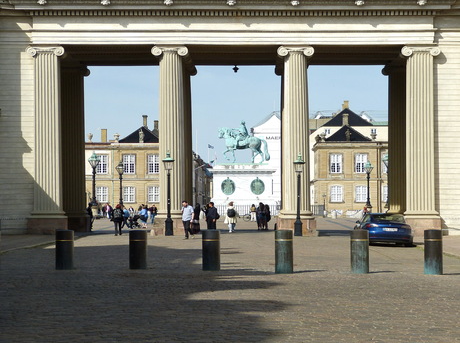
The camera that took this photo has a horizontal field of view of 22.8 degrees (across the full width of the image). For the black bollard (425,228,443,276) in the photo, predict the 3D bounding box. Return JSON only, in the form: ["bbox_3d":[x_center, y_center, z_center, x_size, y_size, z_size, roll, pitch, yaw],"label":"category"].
[{"bbox_3d":[4.703,1.862,26.400,0.420,1.016,0.420,0,-2,1],"label":"black bollard"}]

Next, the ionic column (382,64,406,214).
[{"bbox_3d":[10.357,-1.612,69.500,1.950,9.600,1.950,0,-2,1],"label":"ionic column"}]

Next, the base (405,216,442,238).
[{"bbox_3d":[9.882,2.806,58.300,1.852,1.047,1.800,0,-2,1],"label":"base"}]

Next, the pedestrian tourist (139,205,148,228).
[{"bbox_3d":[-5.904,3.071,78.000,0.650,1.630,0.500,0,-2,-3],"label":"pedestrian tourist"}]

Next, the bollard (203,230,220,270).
[{"bbox_3d":[-0.434,1.853,26.800,0.420,0.938,0.420,0,-2,1],"label":"bollard"}]

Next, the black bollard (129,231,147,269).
[{"bbox_3d":[-2.218,1.910,27.700,0.430,0.950,0.430,0,-2,1],"label":"black bollard"}]

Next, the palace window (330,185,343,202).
[{"bbox_3d":[15.499,3.268,166.000,1.780,2.400,0.300,0,-2,1],"label":"palace window"}]

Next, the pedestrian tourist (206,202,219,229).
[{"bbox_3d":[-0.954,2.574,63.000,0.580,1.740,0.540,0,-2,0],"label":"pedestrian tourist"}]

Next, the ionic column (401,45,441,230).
[{"bbox_3d":[10.050,-1.646,60.100,2.080,9.950,2.000,0,-2,1],"label":"ionic column"}]

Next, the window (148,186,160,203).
[{"bbox_3d":[-11.297,3.442,171.000,1.750,2.600,0.300,0,-2,1],"label":"window"}]

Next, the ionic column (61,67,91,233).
[{"bbox_3d":[-9.522,-1.417,69.800,2.080,9.950,2.000,0,-2,1],"label":"ionic column"}]

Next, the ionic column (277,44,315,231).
[{"bbox_3d":[3.404,-1.561,58.500,1.903,9.643,1.850,0,-2,1],"label":"ionic column"}]

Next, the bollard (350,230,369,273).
[{"bbox_3d":[3.031,1.867,26.600,0.420,1.010,0.420,0,-2,1],"label":"bollard"}]

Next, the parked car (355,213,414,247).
[{"bbox_3d":[6.440,2.420,48.000,1.860,1.420,4.690,0,-2,1],"label":"parked car"}]

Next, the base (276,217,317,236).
[{"bbox_3d":[3.495,2.904,59.800,2.030,0.930,2.000,0,-2,1],"label":"base"}]

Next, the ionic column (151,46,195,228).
[{"bbox_3d":[-3.020,-1.556,58.300,1.903,9.643,1.850,0,-2,1],"label":"ionic column"}]

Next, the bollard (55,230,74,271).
[{"bbox_3d":[-3.995,1.912,27.700,0.430,0.950,0.430,0,-2,1],"label":"bollard"}]

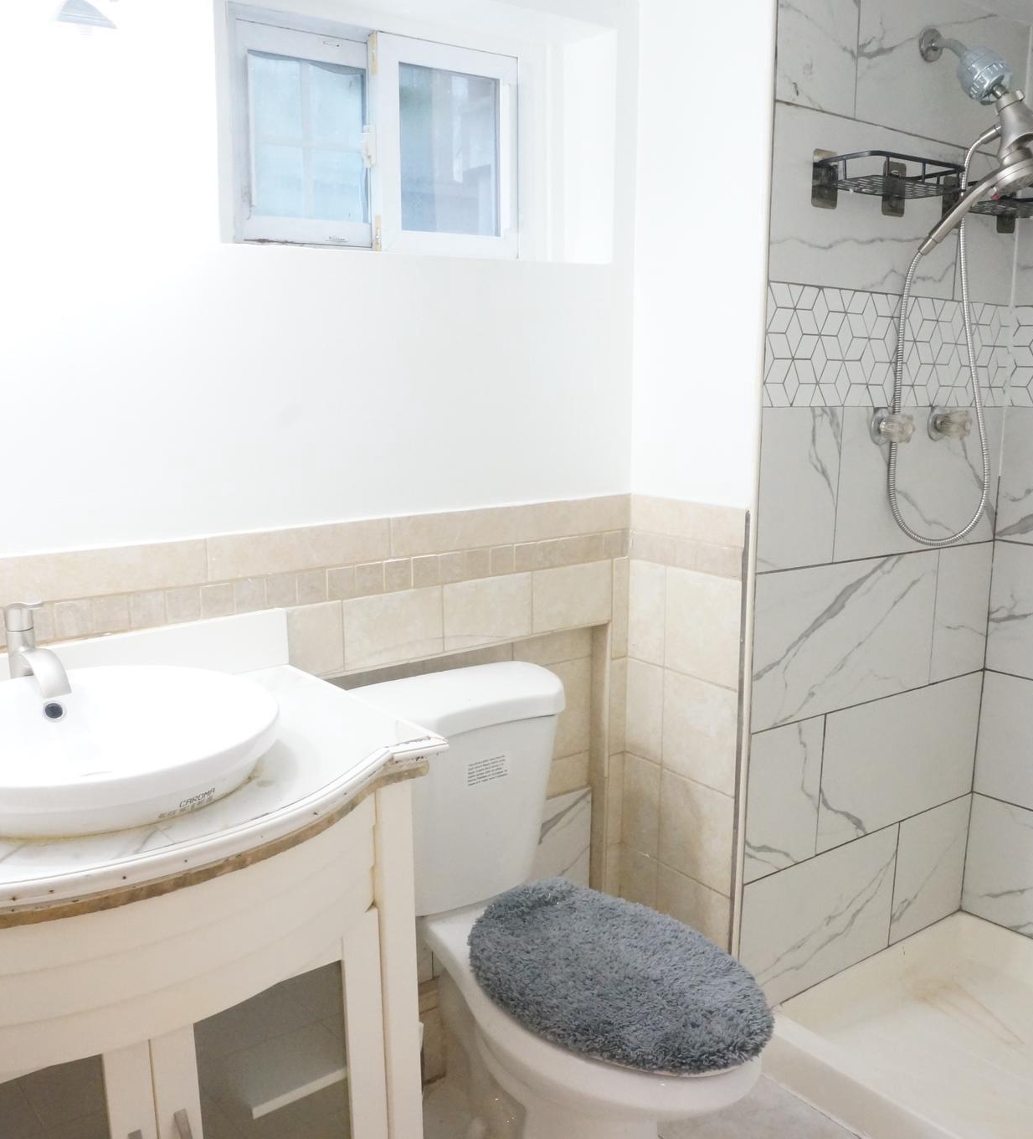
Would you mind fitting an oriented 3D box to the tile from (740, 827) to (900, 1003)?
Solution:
[{"bbox_3d":[0.650,0.742,2.436,0.509,0.301,0.010,-8,14,-37],"label":"tile"}]

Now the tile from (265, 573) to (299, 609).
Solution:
[{"bbox_3d":[-0.389,0.035,1.880,0.054,0.058,0.010,-8,14,-36],"label":"tile"}]

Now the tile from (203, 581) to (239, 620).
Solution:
[{"bbox_3d":[-0.473,0.046,1.805,0.053,0.054,0.010,-8,14,-37],"label":"tile"}]

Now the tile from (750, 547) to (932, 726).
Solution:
[{"bbox_3d":[0.676,0.134,2.320,0.590,0.305,0.010,-8,13,-37],"label":"tile"}]

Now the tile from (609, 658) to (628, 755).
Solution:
[{"bbox_3d":[0.209,0.285,2.383,0.041,0.204,0.010,-8,14,-37],"label":"tile"}]

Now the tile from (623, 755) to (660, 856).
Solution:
[{"bbox_3d":[0.266,0.495,2.392,0.010,0.206,0.106,-8,14,-37],"label":"tile"}]

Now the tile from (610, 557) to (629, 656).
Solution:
[{"bbox_3d":[0.208,0.079,2.329,0.043,0.207,0.010,-8,13,-38],"label":"tile"}]

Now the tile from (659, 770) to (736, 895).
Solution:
[{"bbox_3d":[0.362,0.522,2.286,0.010,0.202,0.197,-8,13,-37],"label":"tile"}]

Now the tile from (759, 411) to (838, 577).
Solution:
[{"bbox_3d":[0.531,-0.152,2.153,0.232,0.306,0.010,-8,13,-38],"label":"tile"}]

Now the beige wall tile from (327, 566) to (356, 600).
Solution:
[{"bbox_3d":[-0.300,0.022,1.945,0.050,0.058,0.010,-8,14,-36],"label":"beige wall tile"}]

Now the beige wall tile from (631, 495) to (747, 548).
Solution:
[{"bbox_3d":[0.329,-0.095,2.201,0.010,0.070,0.300,-8,14,-36],"label":"beige wall tile"}]

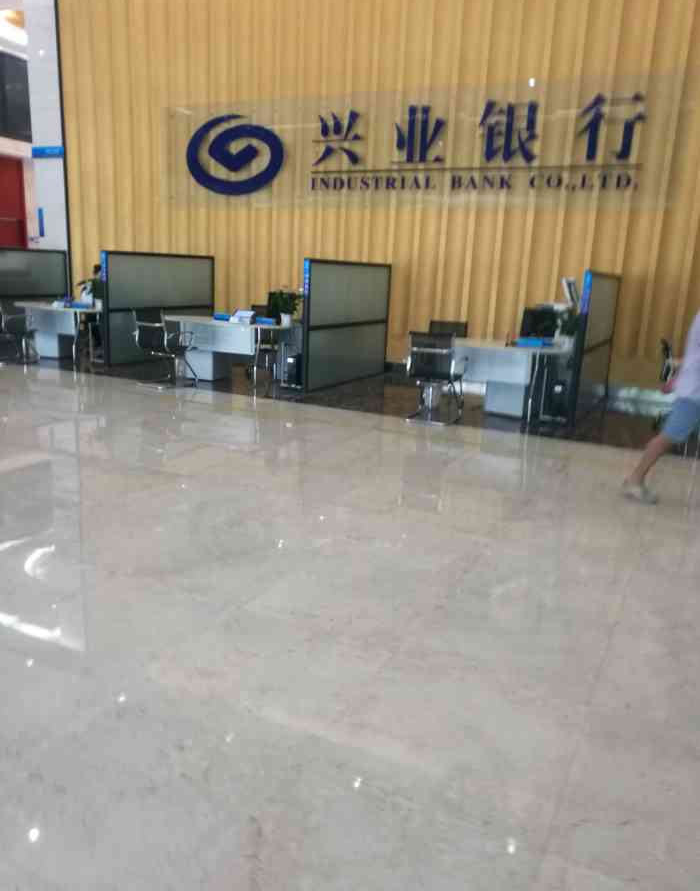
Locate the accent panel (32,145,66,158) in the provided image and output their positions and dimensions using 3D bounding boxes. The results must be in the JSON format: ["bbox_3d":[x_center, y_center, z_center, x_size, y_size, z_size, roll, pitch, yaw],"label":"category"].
[{"bbox_3d":[-5.784,-5.602,13.896,0.842,0.189,0.054,9,15,25],"label":"accent panel"}]

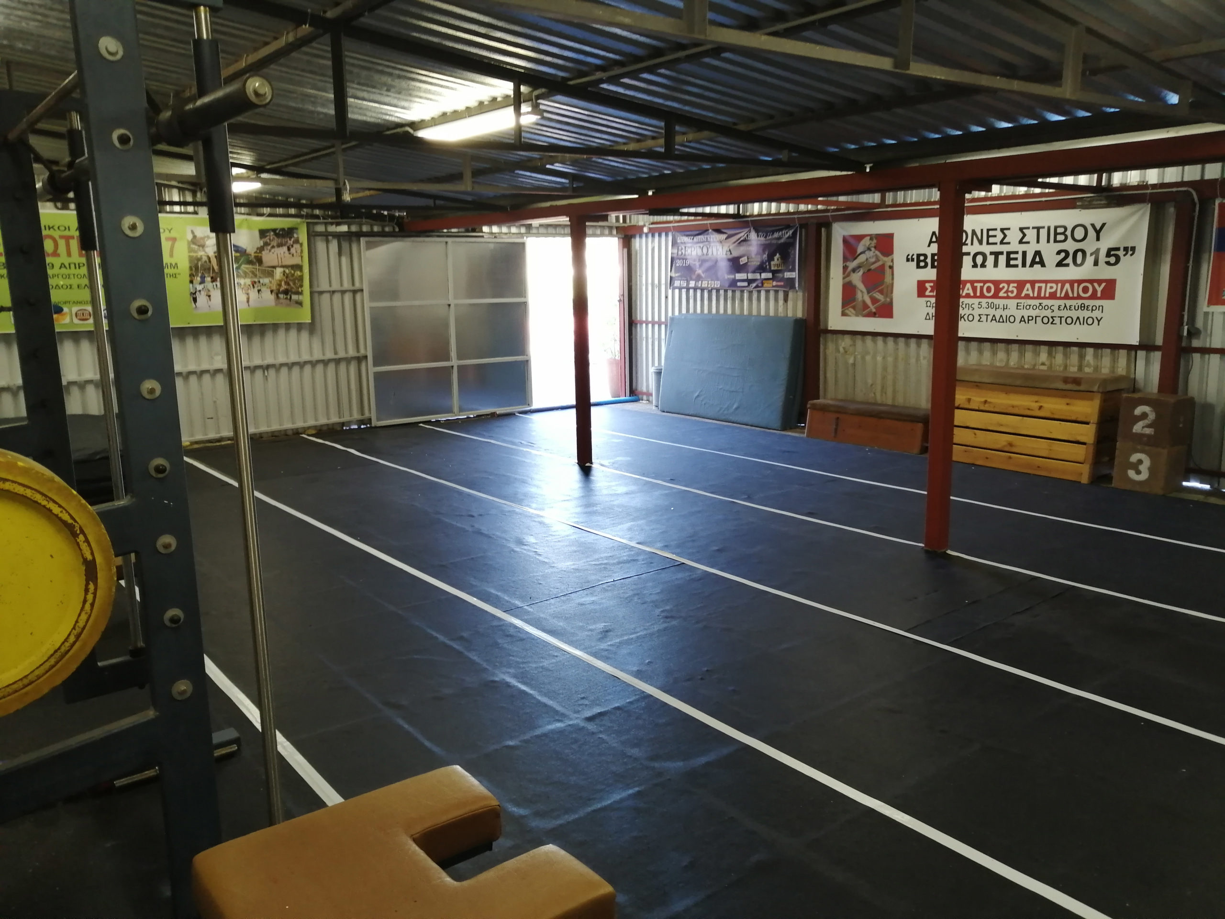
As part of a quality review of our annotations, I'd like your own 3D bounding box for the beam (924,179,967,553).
[{"bbox_3d":[1.876,-0.497,5.399,0.098,2.070,0.092,-10,14,-37],"label":"beam"}]

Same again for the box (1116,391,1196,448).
[{"bbox_3d":[3.936,-0.289,6.912,0.325,0.335,0.354,-9,14,-33],"label":"box"}]

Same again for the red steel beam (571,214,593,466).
[{"bbox_3d":[-0.253,-0.991,8.064,0.098,2.076,0.092,-10,14,-37],"label":"red steel beam"}]

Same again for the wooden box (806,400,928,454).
[{"bbox_3d":[2.430,-0.321,8.882,0.377,0.340,1.282,-10,14,-37],"label":"wooden box"}]

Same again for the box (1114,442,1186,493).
[{"bbox_3d":[3.938,0.037,6.978,0.325,0.325,0.356,-9,14,-33],"label":"box"}]

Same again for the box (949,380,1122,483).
[{"bbox_3d":[3.333,-0.302,7.710,0.443,0.728,1.337,-10,14,-37],"label":"box"}]

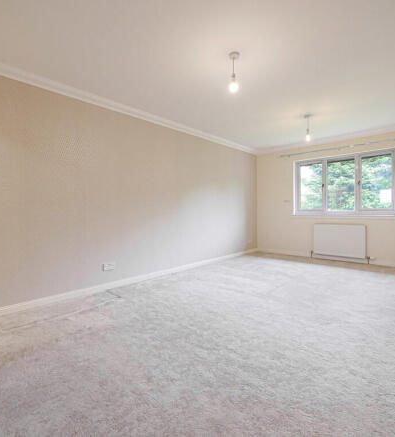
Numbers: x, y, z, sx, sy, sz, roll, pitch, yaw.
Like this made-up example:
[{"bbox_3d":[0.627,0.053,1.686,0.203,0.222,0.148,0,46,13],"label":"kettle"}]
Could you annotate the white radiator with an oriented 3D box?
[{"bbox_3d":[2.736,0.435,4.564,0.892,0.638,0.110,0,2,44],"label":"white radiator"}]

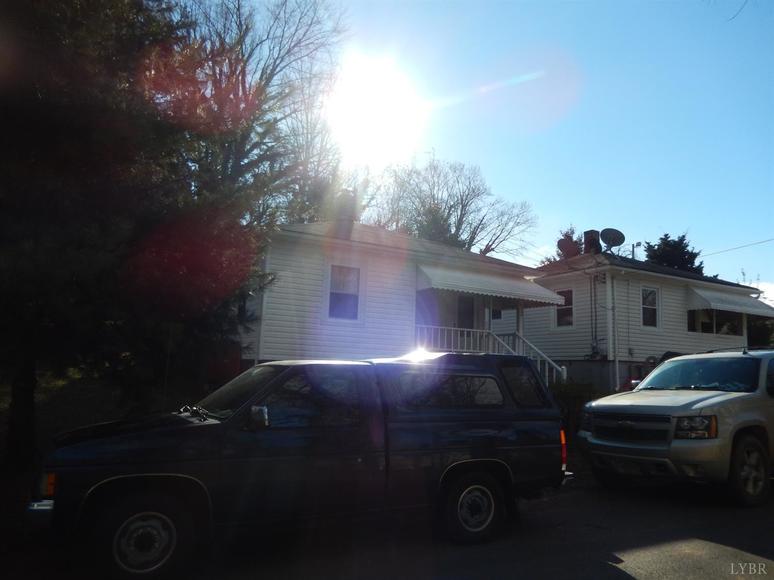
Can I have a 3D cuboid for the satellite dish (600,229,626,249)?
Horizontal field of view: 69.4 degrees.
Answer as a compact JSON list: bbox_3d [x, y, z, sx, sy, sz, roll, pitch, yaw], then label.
[{"bbox_3d":[8.474,-1.935,21.000,0.880,0.740,0.450,-2,-9,30],"label":"satellite dish"}]

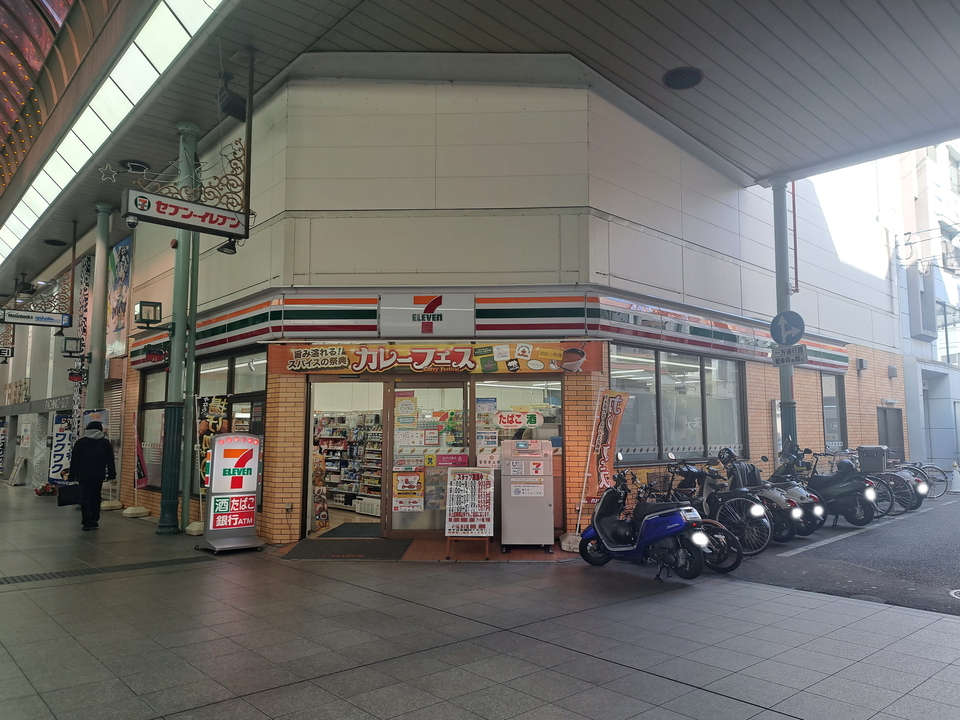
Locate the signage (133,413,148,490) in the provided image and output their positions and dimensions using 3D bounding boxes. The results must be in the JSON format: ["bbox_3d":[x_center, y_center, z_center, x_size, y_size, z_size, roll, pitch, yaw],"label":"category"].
[{"bbox_3d":[-6.450,1.738,12.869,0.180,1.460,0.400,-4,-7,33],"label":"signage"}]

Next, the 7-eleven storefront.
[{"bbox_3d":[0.651,1.099,12.391,15.900,3.450,7.200,0,-6,1],"label":"7-eleven storefront"}]

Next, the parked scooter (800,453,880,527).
[{"bbox_3d":[5.562,2.056,10.927,0.700,1.200,1.800,5,-8,-43],"label":"parked scooter"}]

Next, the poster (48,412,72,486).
[{"bbox_3d":[-10.366,2.251,16.645,0.700,1.750,0.120,5,-8,-43],"label":"poster"}]

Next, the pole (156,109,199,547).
[{"bbox_3d":[-4.775,-0.605,10.535,0.380,6.500,0.380,5,-8,-43],"label":"pole"}]

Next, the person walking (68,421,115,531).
[{"bbox_3d":[-6.141,1.826,10.603,0.660,1.690,0.420,4,-7,-37],"label":"person walking"}]

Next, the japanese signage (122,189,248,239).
[{"bbox_3d":[-3.569,-1.763,8.181,1.434,0.306,0.237,5,-8,-43],"label":"japanese signage"}]

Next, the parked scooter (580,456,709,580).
[{"bbox_3d":[1.719,1.669,7.072,0.680,1.200,1.670,5,-8,-40],"label":"parked scooter"}]

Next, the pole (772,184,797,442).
[{"bbox_3d":[5.470,-0.309,11.870,0.350,6.100,0.350,0,-6,1],"label":"pole"}]

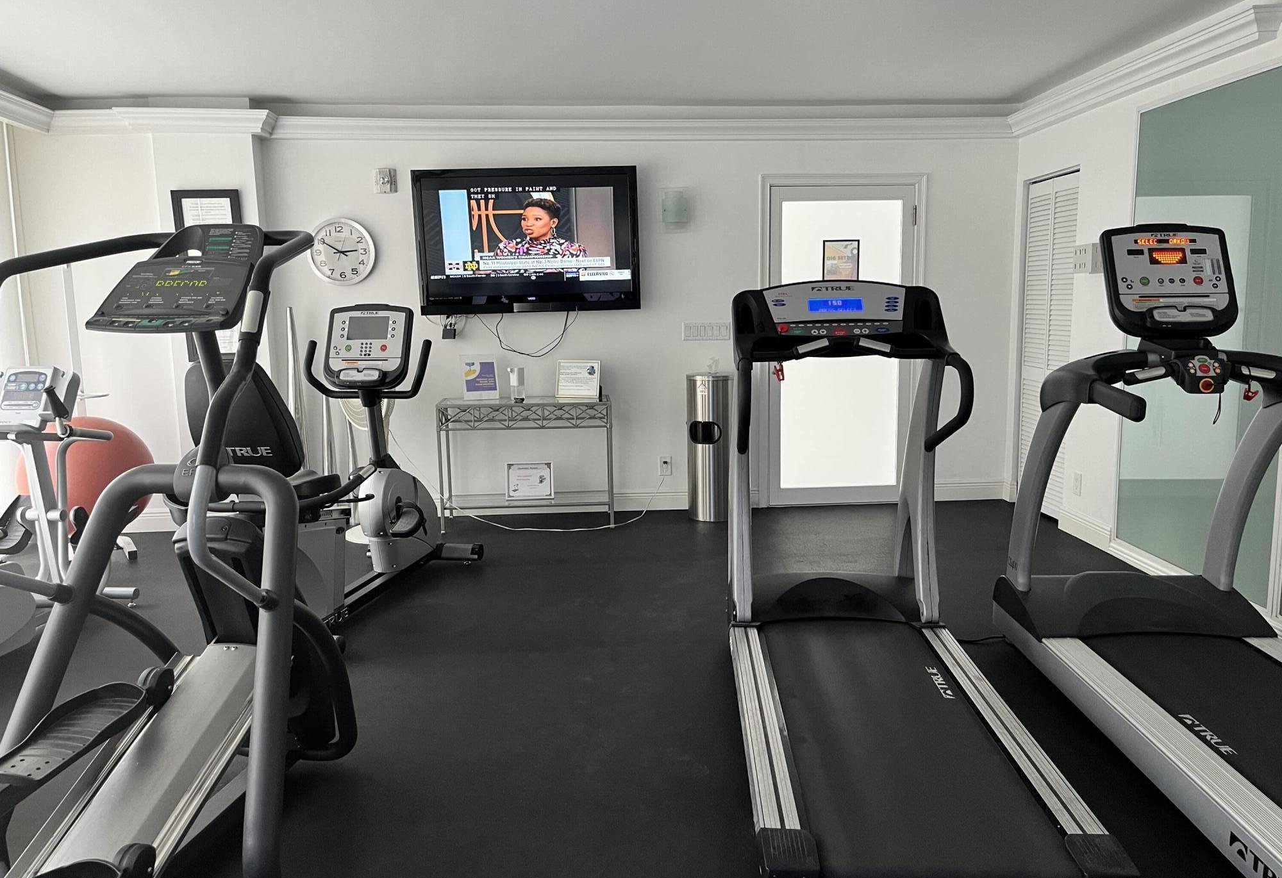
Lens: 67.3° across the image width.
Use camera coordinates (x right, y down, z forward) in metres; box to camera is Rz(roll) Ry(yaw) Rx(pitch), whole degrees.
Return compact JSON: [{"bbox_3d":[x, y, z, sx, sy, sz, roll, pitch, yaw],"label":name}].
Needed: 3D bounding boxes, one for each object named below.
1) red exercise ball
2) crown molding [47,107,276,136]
[{"bbox_3d":[-2.965,0.205,5.165,0.654,0.654,0.654,-6,10,-30],"label":"red exercise ball"},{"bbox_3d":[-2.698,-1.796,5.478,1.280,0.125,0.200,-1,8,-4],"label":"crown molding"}]

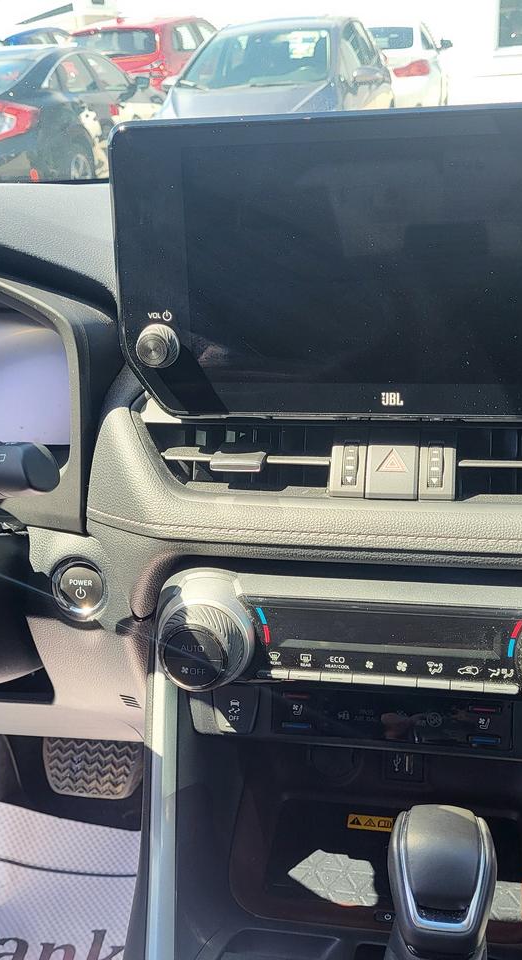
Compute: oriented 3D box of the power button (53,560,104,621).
[{"bbox_3d":[-0.117,0.070,0.618,0.033,0.033,0.017,2,8,13],"label":"power button"}]

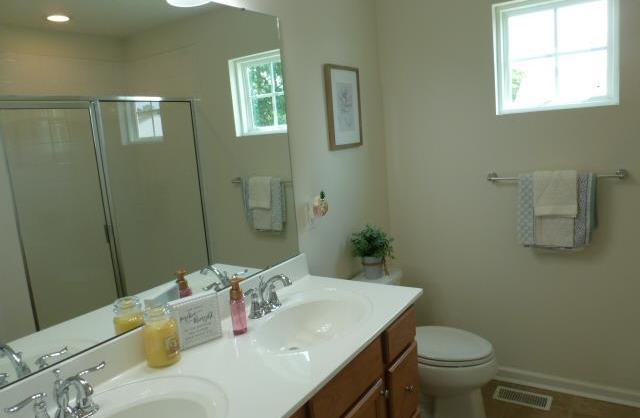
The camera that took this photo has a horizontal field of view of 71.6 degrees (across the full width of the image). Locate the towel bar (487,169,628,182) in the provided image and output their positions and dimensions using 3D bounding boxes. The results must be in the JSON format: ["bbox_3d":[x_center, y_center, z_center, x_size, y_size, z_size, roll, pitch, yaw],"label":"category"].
[{"bbox_3d":[1.210,-0.171,2.299,0.640,0.045,0.075,1,10,33],"label":"towel bar"}]

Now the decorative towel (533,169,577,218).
[{"bbox_3d":[1.208,-0.076,2.277,0.193,0.240,0.060,1,10,33],"label":"decorative towel"}]

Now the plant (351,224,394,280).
[{"bbox_3d":[0.278,0.235,2.437,0.220,0.285,0.220,-4,9,6],"label":"plant"}]

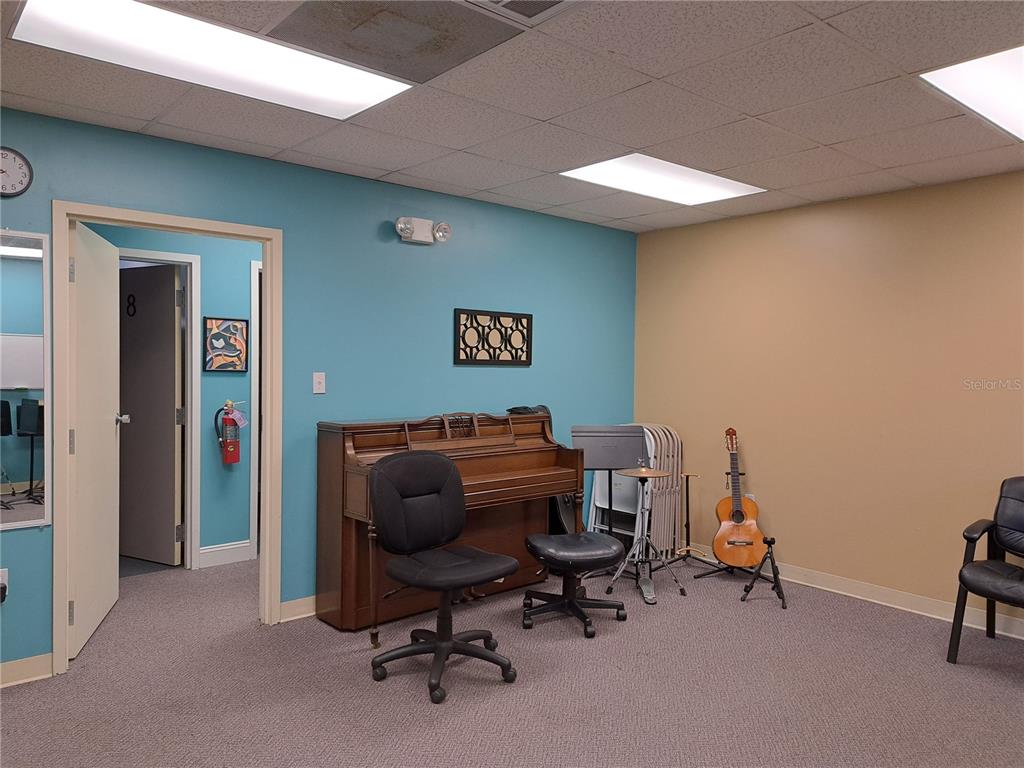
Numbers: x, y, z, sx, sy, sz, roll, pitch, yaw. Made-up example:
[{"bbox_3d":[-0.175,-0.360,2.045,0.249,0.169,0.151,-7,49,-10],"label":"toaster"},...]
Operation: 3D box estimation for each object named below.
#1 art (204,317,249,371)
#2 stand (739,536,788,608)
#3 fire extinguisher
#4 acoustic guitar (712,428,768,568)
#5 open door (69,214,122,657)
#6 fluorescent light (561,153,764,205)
[{"bbox_3d":[-1.918,-0.259,4.778,0.297,0.360,0.030,-1,2,-40],"label":"art"},{"bbox_3d":[1.547,1.109,4.280,0.260,0.385,0.230,2,2,33],"label":"stand"},{"bbox_3d":[-1.906,0.326,4.744,0.170,0.430,0.130,0,2,-33],"label":"fire extinguisher"},{"bbox_3d":[1.502,0.760,4.774,0.365,0.945,0.110,-2,-18,10],"label":"acoustic guitar"},{"bbox_3d":[-2.150,0.247,3.659,0.045,2.020,0.870,0,2,-17],"label":"open door"},{"bbox_3d":[0.882,-1.150,4.027,1.190,0.070,0.585,-1,3,-40],"label":"fluorescent light"}]

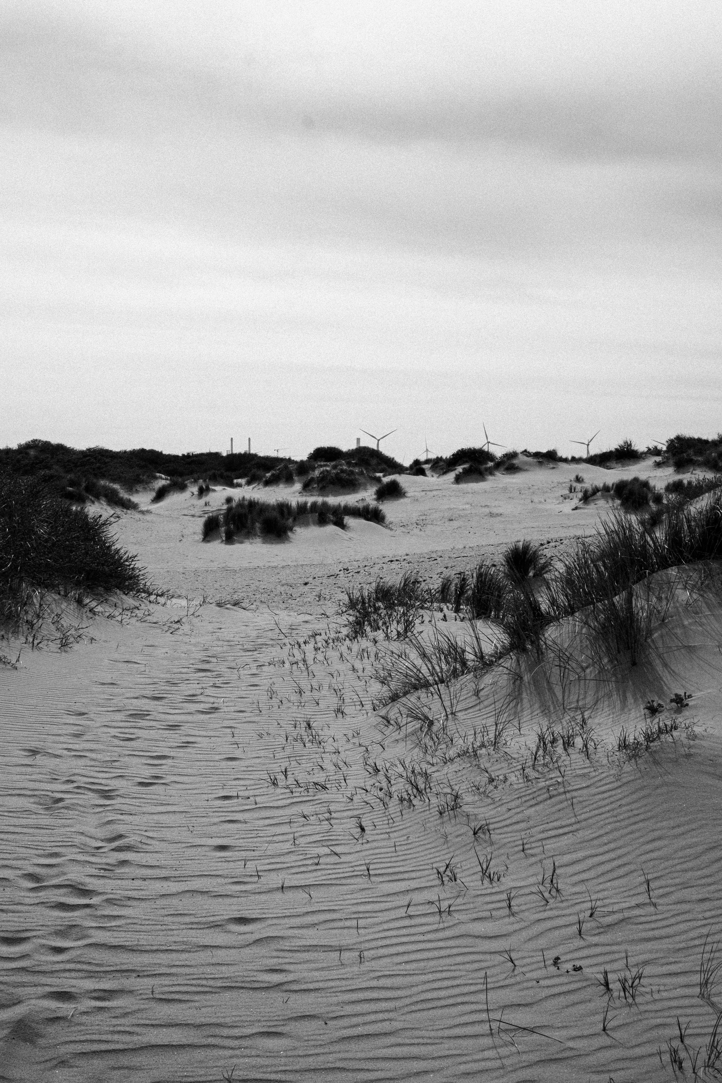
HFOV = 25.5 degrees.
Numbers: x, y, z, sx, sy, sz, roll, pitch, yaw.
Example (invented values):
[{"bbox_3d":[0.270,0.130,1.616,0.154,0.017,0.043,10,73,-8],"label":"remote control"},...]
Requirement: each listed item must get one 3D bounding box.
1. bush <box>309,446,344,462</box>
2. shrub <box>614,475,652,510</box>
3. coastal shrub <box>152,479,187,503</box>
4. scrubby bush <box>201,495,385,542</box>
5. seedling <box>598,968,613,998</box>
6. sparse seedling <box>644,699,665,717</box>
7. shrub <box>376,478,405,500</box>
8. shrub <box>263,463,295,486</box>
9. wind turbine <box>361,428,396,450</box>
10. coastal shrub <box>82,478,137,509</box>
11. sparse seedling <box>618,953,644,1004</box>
[{"bbox_3d":[-2.258,-5.739,105.000,2.285,1.059,2.000,0,3,0],"label":"bush"},{"bbox_3d":[7.827,-1.404,46.000,1.148,0.947,1.100,0,3,0],"label":"shrub"},{"bbox_3d":[-7.919,-2.084,66.000,1.472,0.951,1.200,0,3,0],"label":"coastal shrub"},{"bbox_3d":[-1.741,-0.588,41.000,4.745,1.137,2.400,0,3,0],"label":"scrubby bush"},{"bbox_3d":[0.674,1.218,4.400,0.040,0.074,0.045,0,3,0],"label":"seedling"},{"bbox_3d":[1.582,0.897,8.600,0.114,0.093,0.110,0,3,0],"label":"sparse seedling"},{"bbox_3d":[1.208,-2.122,65.000,1.242,0.879,1.150,0,3,0],"label":"shrub"},{"bbox_3d":[-4.223,-3.438,82.000,1.654,1.151,1.500,0,3,0],"label":"shrub"},{"bbox_3d":[36.441,-183.800,3300.000,81.000,100.000,11.000,-1,3,-13],"label":"wind turbine"},{"bbox_3d":[-8.672,-1.678,55.000,1.927,1.076,1.500,0,3,0],"label":"coastal shrub"},{"bbox_3d":[0.737,1.191,4.350,0.074,0.120,0.080,0,3,0],"label":"sparse seedling"}]

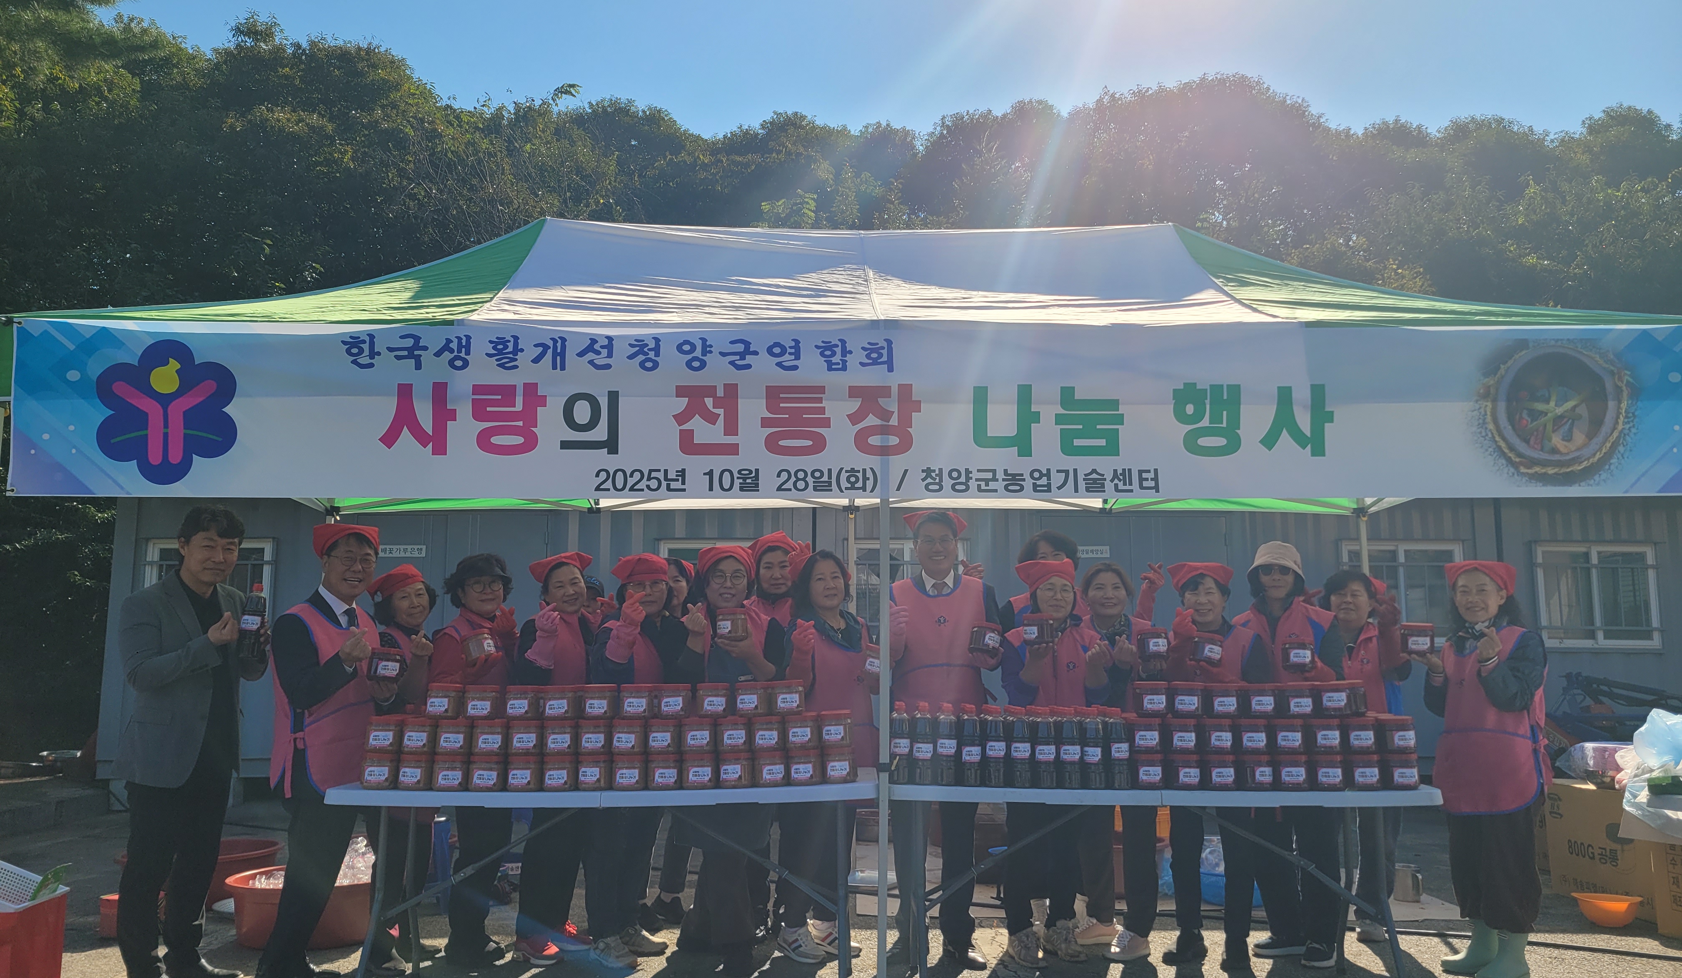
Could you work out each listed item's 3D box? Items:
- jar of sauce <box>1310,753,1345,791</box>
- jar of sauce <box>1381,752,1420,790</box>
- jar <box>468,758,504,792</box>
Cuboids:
[{"bbox_3d":[1.629,0.945,4.231,0.108,0.116,0.108,-1,-8,10],"label":"jar of sauce"},{"bbox_3d":[1.885,0.951,4.244,0.104,0.113,0.104,-1,-8,7],"label":"jar of sauce"},{"bbox_3d":[-1.190,0.958,4.240,0.108,0.116,0.108,1,-8,-8],"label":"jar"}]

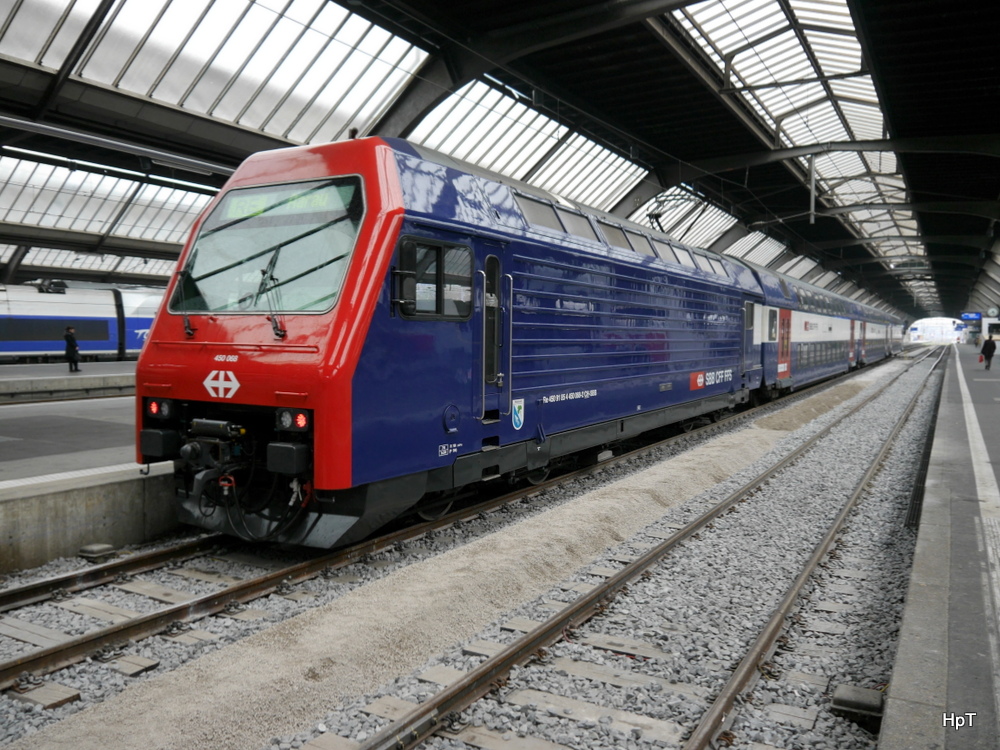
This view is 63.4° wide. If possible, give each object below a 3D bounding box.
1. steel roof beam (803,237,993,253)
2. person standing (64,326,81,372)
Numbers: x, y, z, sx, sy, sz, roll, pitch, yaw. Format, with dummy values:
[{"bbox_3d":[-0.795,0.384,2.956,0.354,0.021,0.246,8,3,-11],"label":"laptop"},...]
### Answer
[{"bbox_3d":[27.159,-9.057,56.068,11.900,0.700,0.350,2,3,29],"label":"steel roof beam"},{"bbox_3d":[-16.314,-0.969,30.879,0.500,1.710,0.500,0,3,-20],"label":"person standing"}]

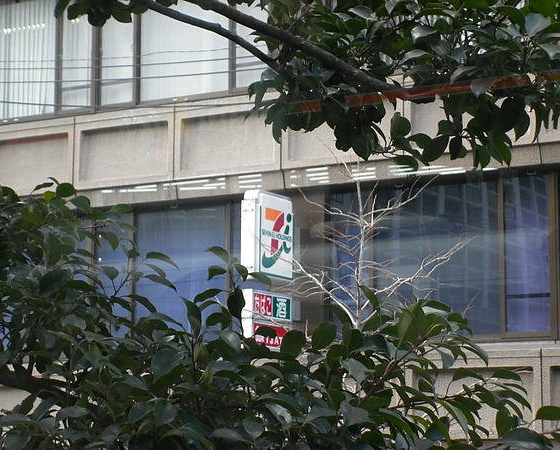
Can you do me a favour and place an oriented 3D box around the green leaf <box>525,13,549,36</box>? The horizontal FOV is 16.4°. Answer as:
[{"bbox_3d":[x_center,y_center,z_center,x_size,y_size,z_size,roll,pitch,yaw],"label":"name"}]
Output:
[{"bbox_3d":[0.796,-0.620,6.000,0.080,0.074,0.045,0,-8,0],"label":"green leaf"}]

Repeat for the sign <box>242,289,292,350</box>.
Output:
[{"bbox_3d":[-0.159,1.261,25.349,0.190,0.760,0.860,-5,-9,36],"label":"sign"}]

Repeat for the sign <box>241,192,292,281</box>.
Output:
[{"bbox_3d":[-0.159,0.170,25.315,0.250,1.120,0.790,-5,-9,36],"label":"sign"}]

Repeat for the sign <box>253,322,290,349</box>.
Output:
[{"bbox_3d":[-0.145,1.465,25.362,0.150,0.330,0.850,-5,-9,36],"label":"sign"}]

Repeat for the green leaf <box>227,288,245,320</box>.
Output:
[{"bbox_3d":[-0.138,0.246,6.000,0.056,0.099,0.035,0,-8,0],"label":"green leaf"}]

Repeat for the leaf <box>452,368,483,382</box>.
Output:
[{"bbox_3d":[0.583,0.465,6.000,0.099,0.043,0.045,0,-8,0],"label":"leaf"}]

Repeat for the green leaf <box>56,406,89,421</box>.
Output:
[{"bbox_3d":[-0.641,0.583,6.000,0.099,0.043,0.050,0,-8,0],"label":"green leaf"}]

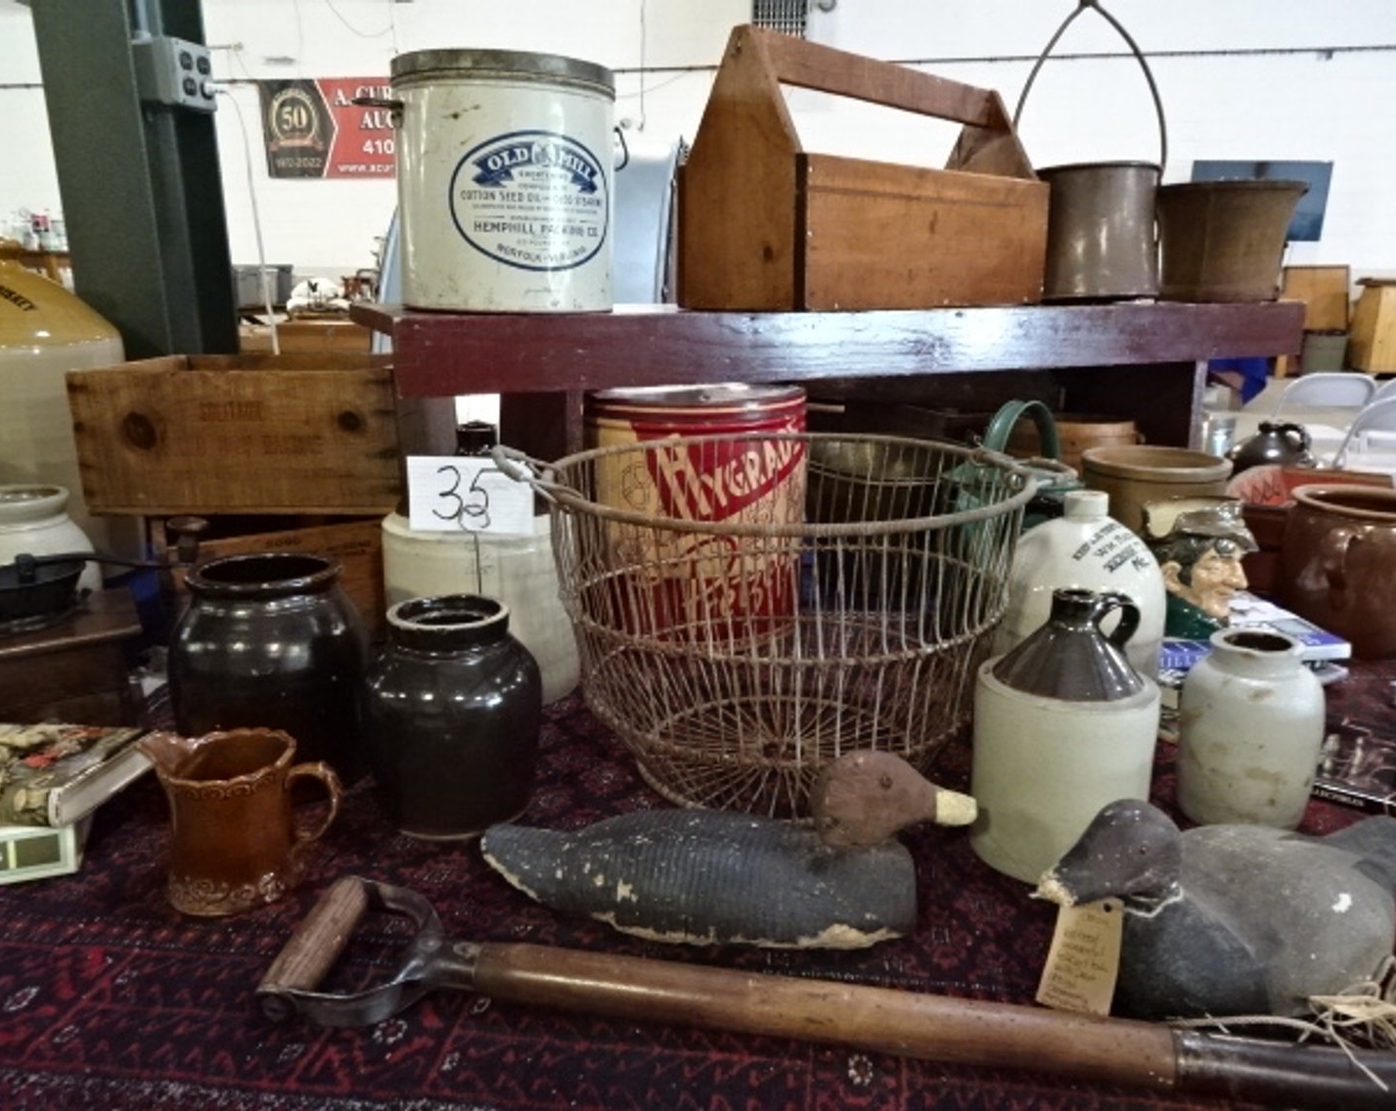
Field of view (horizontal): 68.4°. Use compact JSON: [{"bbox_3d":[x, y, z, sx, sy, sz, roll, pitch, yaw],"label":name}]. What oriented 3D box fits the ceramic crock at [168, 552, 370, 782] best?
[{"bbox_3d":[-0.416,0.113,1.012,0.184,0.204,0.184,-6,16,-22],"label":"ceramic crock"}]

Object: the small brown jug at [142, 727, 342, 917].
[{"bbox_3d":[-0.357,0.202,0.803,0.160,0.112,0.094,3,15,9],"label":"small brown jug"}]

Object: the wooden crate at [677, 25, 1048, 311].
[{"bbox_3d":[0.301,-0.601,1.681,0.246,0.375,0.687,14,20,43],"label":"wooden crate"}]

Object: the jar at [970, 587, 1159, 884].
[{"bbox_3d":[0.312,0.140,0.875,0.148,0.222,0.148,0,15,0],"label":"jar"}]

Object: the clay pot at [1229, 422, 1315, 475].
[{"bbox_3d":[1.030,-0.125,1.860,0.165,0.232,0.165,0,15,0],"label":"clay pot"}]

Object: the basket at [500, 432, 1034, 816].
[{"bbox_3d":[0.086,0.062,1.040,0.512,0.288,0.465,0,15,0],"label":"basket"}]

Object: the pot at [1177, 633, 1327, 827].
[{"bbox_3d":[0.491,0.150,0.917,0.115,0.154,0.115,0,15,0],"label":"pot"}]

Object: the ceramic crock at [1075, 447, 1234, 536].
[{"bbox_3d":[0.684,-0.048,1.564,0.212,0.208,0.212,0,15,0],"label":"ceramic crock"}]

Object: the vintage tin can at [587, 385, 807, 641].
[{"bbox_3d":[-0.002,-0.065,1.459,0.305,0.321,0.305,0,15,0],"label":"vintage tin can"}]

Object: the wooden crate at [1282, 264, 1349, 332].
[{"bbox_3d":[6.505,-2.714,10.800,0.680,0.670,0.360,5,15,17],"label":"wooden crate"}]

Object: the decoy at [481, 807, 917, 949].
[{"bbox_3d":[0.012,0.214,0.780,0.355,0.102,0.135,1,15,5],"label":"decoy"}]

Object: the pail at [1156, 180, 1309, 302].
[{"bbox_3d":[0.950,-0.558,1.859,0.245,0.203,0.245,0,15,0],"label":"pail"}]

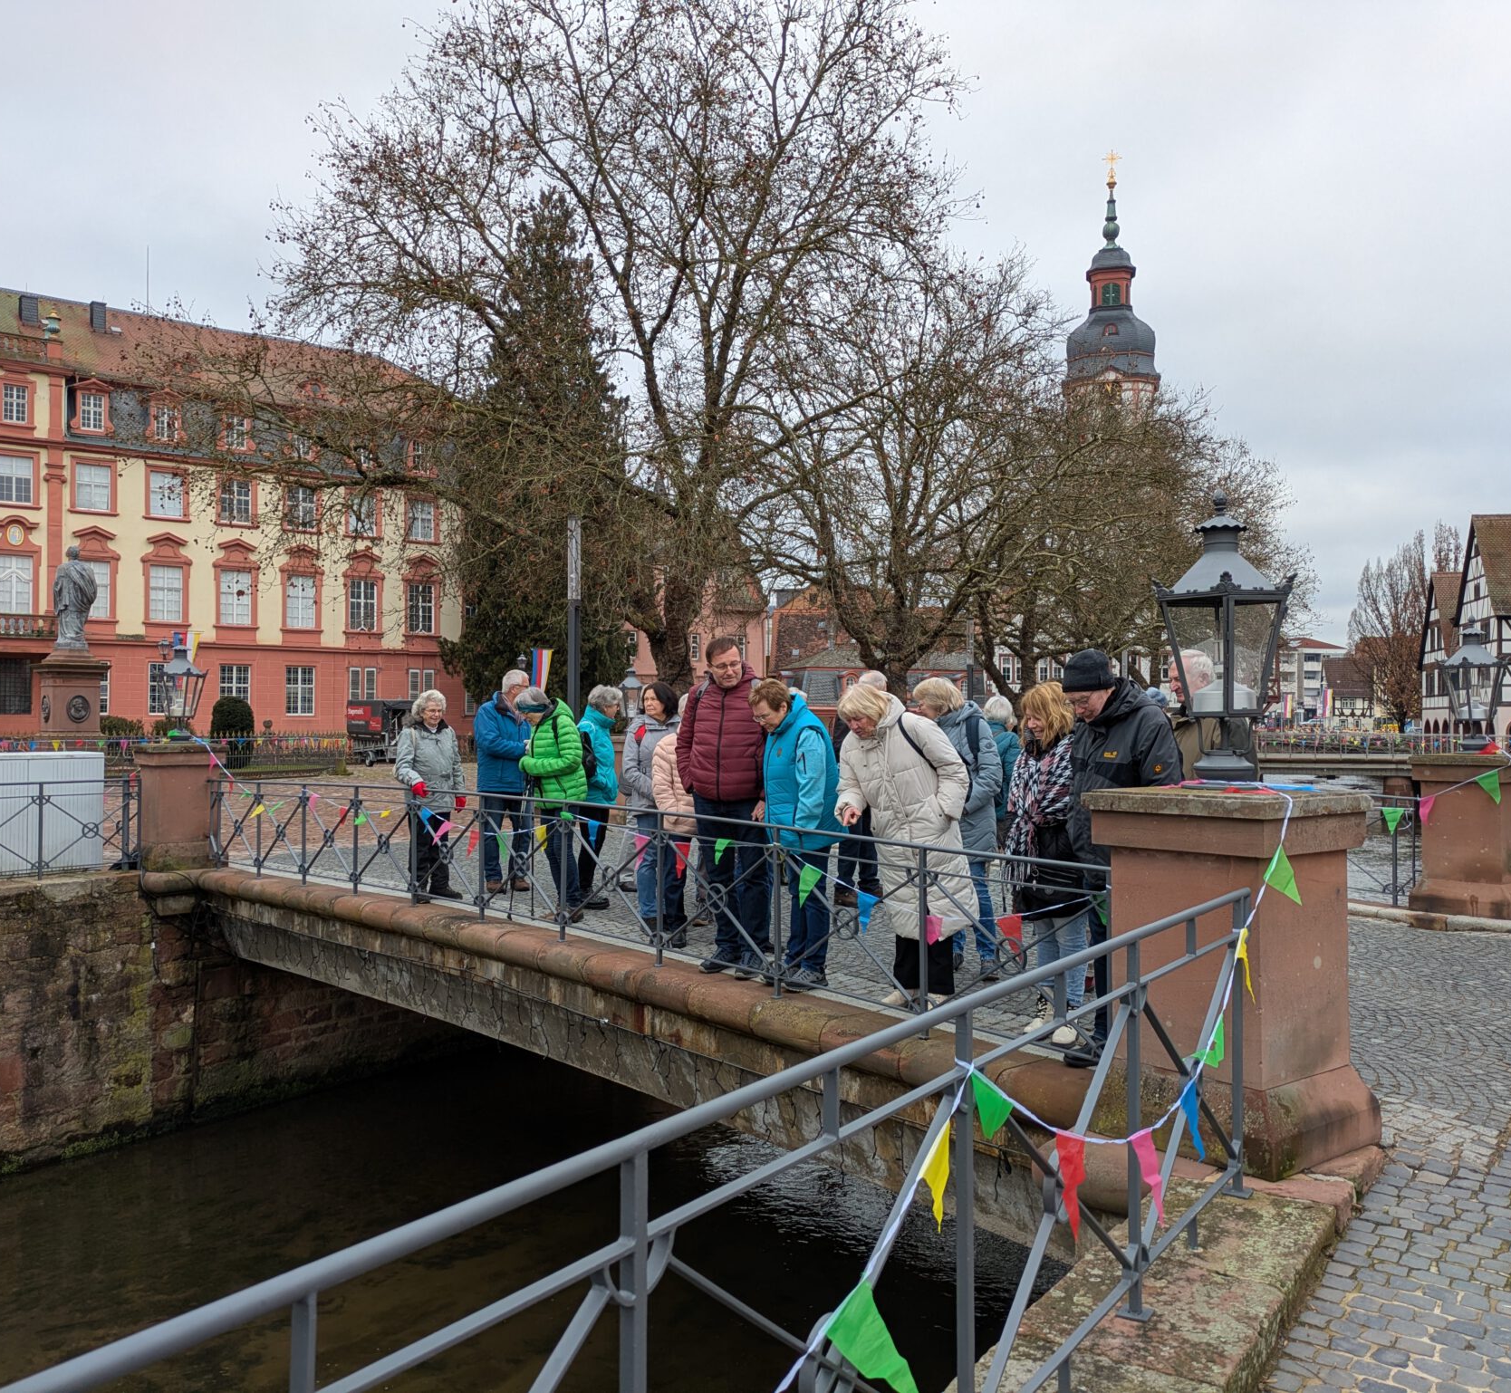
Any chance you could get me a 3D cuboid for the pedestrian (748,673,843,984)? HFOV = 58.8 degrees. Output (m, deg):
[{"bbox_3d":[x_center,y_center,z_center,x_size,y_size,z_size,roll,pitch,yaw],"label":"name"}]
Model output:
[{"bbox_3d":[0.210,0.685,7.058,0.420,1.569,0.500,1,-2,-38],"label":"pedestrian"}]

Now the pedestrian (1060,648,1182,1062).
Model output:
[{"bbox_3d":[1.488,0.649,5.450,0.420,1.650,0.530,1,-2,-41],"label":"pedestrian"}]

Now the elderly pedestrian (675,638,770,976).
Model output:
[{"bbox_3d":[-0.181,0.573,7.446,0.540,1.809,0.380,0,-1,18],"label":"elderly pedestrian"}]

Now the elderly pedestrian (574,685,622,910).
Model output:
[{"bbox_3d":[-1.208,0.727,10.201,0.420,1.631,0.480,0,-1,-7],"label":"elderly pedestrian"}]

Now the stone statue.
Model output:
[{"bbox_3d":[-18.019,-2.611,35.500,1.120,2.760,0.920,1,-2,-42],"label":"stone statue"}]

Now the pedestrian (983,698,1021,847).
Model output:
[{"bbox_3d":[1.788,0.766,9.700,0.500,1.570,0.380,-1,-2,30],"label":"pedestrian"}]

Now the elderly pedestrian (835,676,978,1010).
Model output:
[{"bbox_3d":[0.736,0.691,6.639,0.600,1.541,0.580,-1,-2,40],"label":"elderly pedestrian"}]

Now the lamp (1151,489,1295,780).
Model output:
[{"bbox_3d":[1.733,-0.210,4.970,0.370,1.080,0.370,1,-2,-30],"label":"lamp"}]

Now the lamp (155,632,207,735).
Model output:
[{"bbox_3d":[-5.675,-0.033,13.252,0.510,1.056,0.550,1,-2,-38],"label":"lamp"}]

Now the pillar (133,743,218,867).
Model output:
[{"bbox_3d":[-5.678,1.095,13.224,0.726,1.200,0.726,1,-2,-39],"label":"pillar"}]

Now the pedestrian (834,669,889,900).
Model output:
[{"bbox_3d":[0.796,0.659,10.150,0.420,1.730,0.500,0,-1,0],"label":"pedestrian"}]

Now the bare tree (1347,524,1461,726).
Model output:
[{"bbox_3d":[43.541,-4.089,90.000,7.100,15.000,7.100,-1,-2,34],"label":"bare tree"}]

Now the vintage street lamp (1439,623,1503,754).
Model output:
[{"bbox_3d":[5.622,-0.050,10.460,0.510,1.056,0.550,-1,-2,41],"label":"vintage street lamp"}]

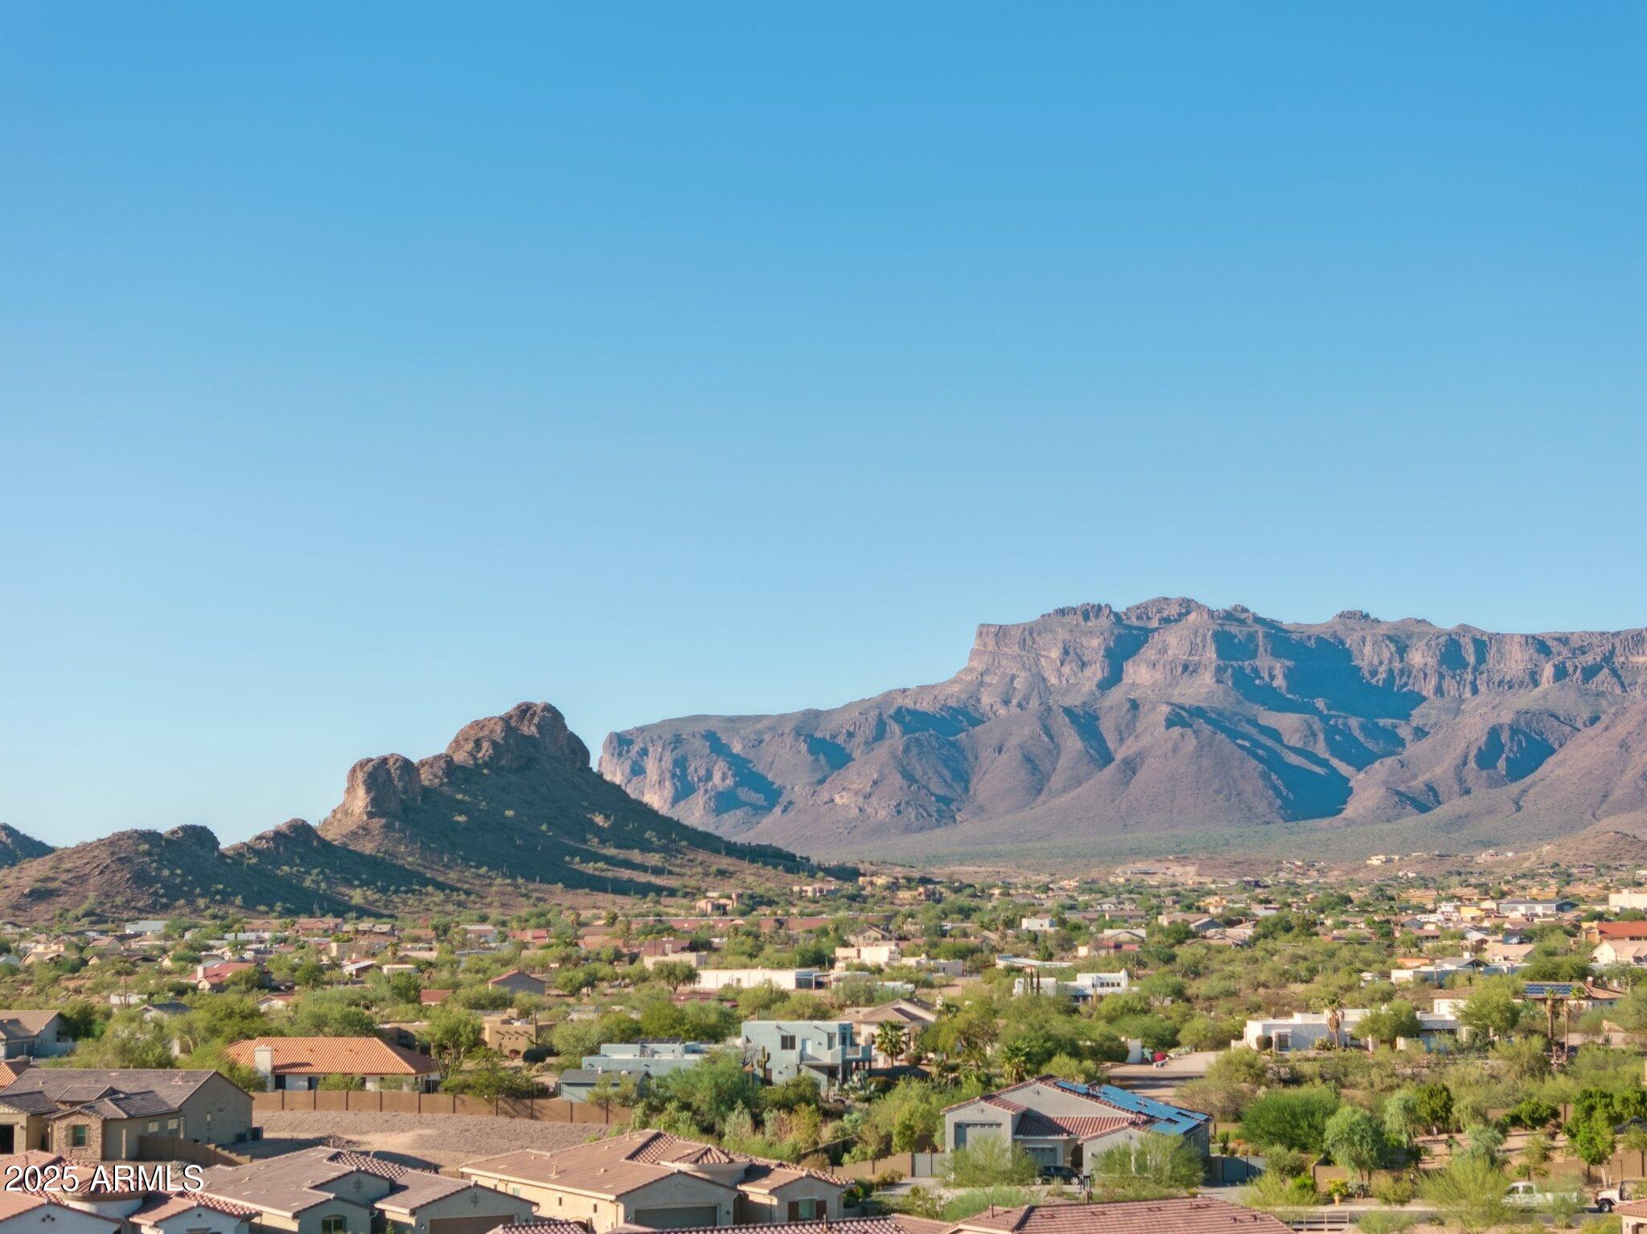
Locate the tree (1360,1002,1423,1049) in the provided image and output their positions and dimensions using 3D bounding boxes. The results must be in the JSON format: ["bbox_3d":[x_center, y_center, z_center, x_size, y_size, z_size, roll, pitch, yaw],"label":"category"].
[{"bbox_3d":[69.556,50.042,408.000,7.600,5.800,7.200,-1,-5,10],"label":"tree"}]

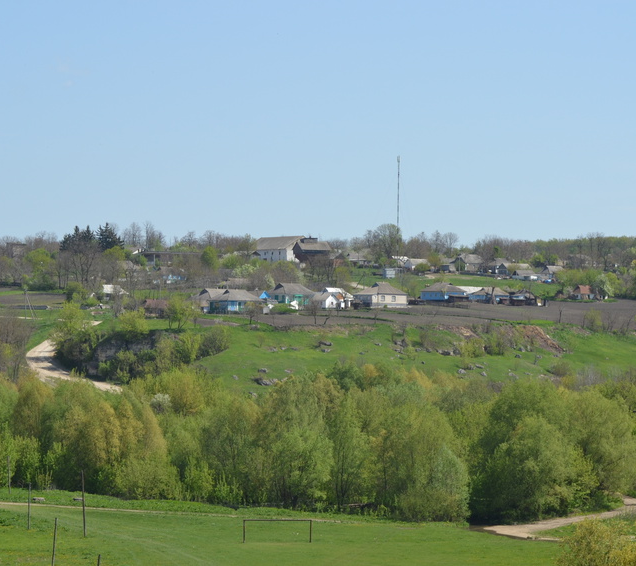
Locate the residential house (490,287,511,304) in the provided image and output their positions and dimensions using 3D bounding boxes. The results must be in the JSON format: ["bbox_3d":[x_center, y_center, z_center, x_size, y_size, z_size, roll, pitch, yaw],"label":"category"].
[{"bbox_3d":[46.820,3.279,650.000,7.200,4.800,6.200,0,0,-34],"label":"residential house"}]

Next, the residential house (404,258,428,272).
[{"bbox_3d":[32.759,-5.791,820.000,7.500,4.200,5.400,0,0,-29],"label":"residential house"}]

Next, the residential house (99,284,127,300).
[{"bbox_3d":[-57.480,2.880,700.000,7.300,4.700,6.300,0,0,-12],"label":"residential house"}]

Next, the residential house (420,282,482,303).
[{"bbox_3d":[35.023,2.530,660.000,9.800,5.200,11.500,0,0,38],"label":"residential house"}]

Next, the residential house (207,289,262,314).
[{"bbox_3d":[-19.900,4.690,605.000,10.500,5.900,8.800,0,0,-28],"label":"residential house"}]

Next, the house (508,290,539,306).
[{"bbox_3d":[52.940,4.080,640.000,6.700,4.200,6.000,0,0,-25],"label":"house"}]

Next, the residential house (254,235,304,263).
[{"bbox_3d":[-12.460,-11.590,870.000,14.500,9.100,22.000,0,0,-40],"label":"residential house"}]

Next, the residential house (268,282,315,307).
[{"bbox_3d":[-6.662,3.024,635.000,9.500,5.800,8.200,0,0,-34],"label":"residential house"}]

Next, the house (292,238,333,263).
[{"bbox_3d":[-1.940,-10.740,845.000,11.200,8.400,7.600,0,0,-27],"label":"house"}]

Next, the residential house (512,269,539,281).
[{"bbox_3d":[63.219,-2.437,755.000,7.600,3.800,5.400,0,0,-25],"label":"residential house"}]

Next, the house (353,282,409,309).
[{"bbox_3d":[15.760,3.050,620.000,10.700,6.200,9.000,0,0,-28],"label":"house"}]

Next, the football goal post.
[{"bbox_3d":[-4.326,26.875,268.000,7.450,2.500,0.150,0,0,-3],"label":"football goal post"}]

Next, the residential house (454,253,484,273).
[{"bbox_3d":[49.000,-6.410,815.000,8.200,6.100,8.000,0,0,-38],"label":"residential house"}]

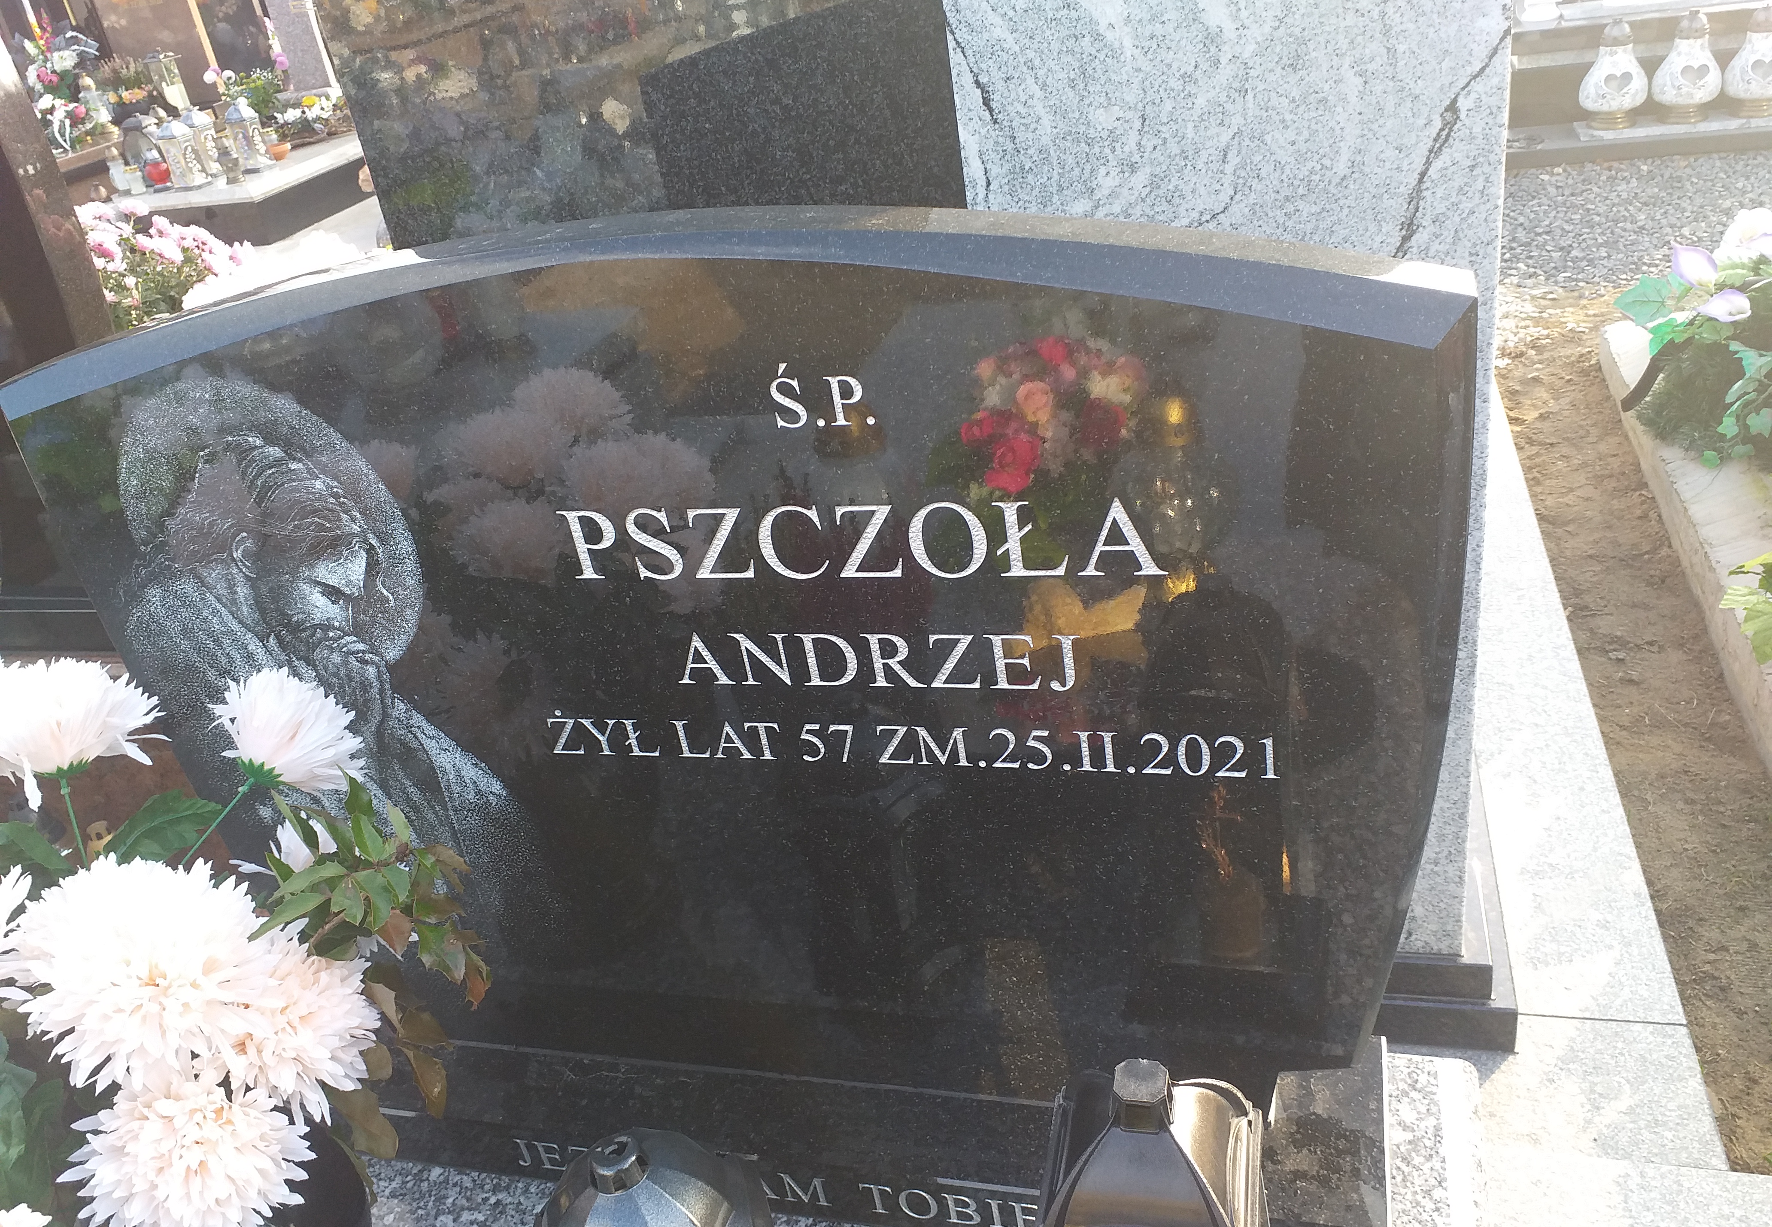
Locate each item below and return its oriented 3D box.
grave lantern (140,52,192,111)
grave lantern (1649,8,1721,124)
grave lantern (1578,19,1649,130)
[{"bbox_3d":[-4.354,-3.248,8.427,0.155,0.360,0.155,-5,28,10],"label":"grave lantern"},{"bbox_3d":[2.385,-1.625,4.101,0.212,0.302,0.212,-1,29,17],"label":"grave lantern"},{"bbox_3d":[2.214,-1.641,4.188,0.212,0.302,0.212,-1,29,17],"label":"grave lantern"}]

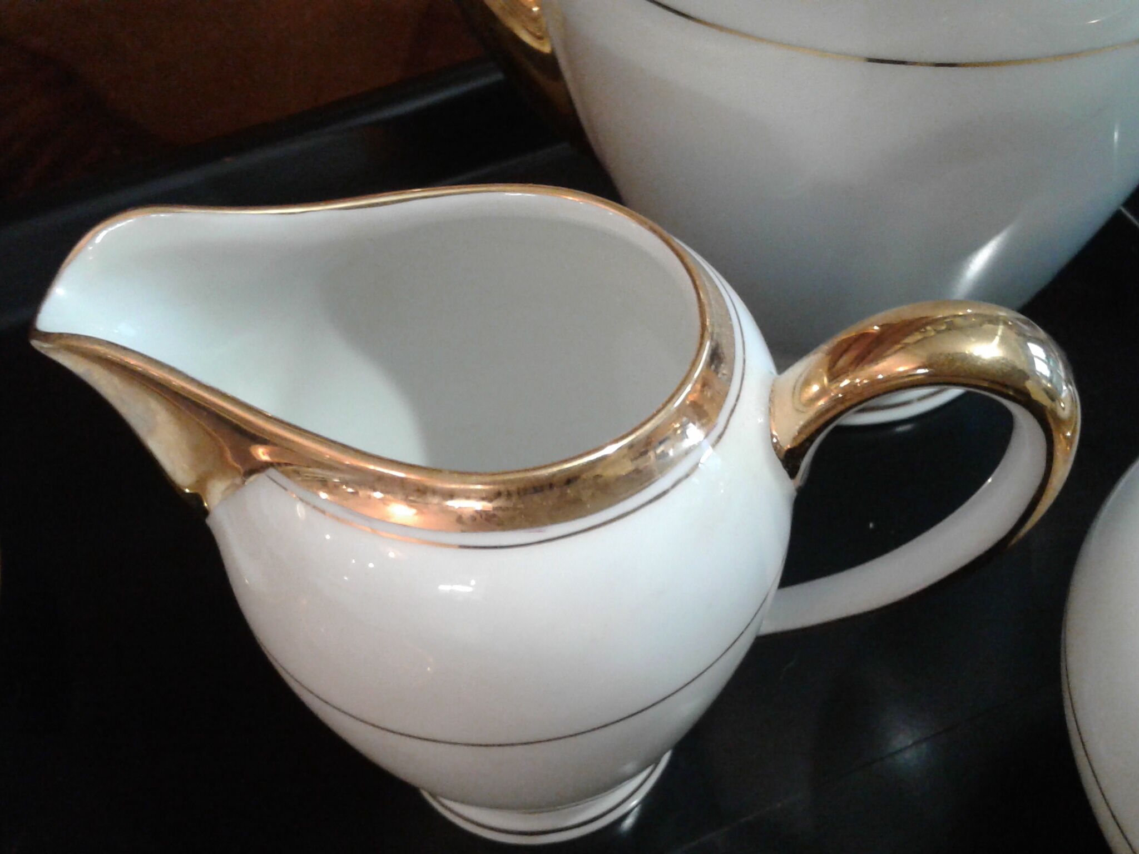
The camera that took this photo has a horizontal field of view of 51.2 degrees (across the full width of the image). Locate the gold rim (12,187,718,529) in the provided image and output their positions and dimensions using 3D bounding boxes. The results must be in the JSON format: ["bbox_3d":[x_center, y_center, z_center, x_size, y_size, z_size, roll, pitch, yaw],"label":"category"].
[{"bbox_3d":[-0.022,-0.009,0.143,0.083,0.029,0.058,-3,47,1],"label":"gold rim"}]

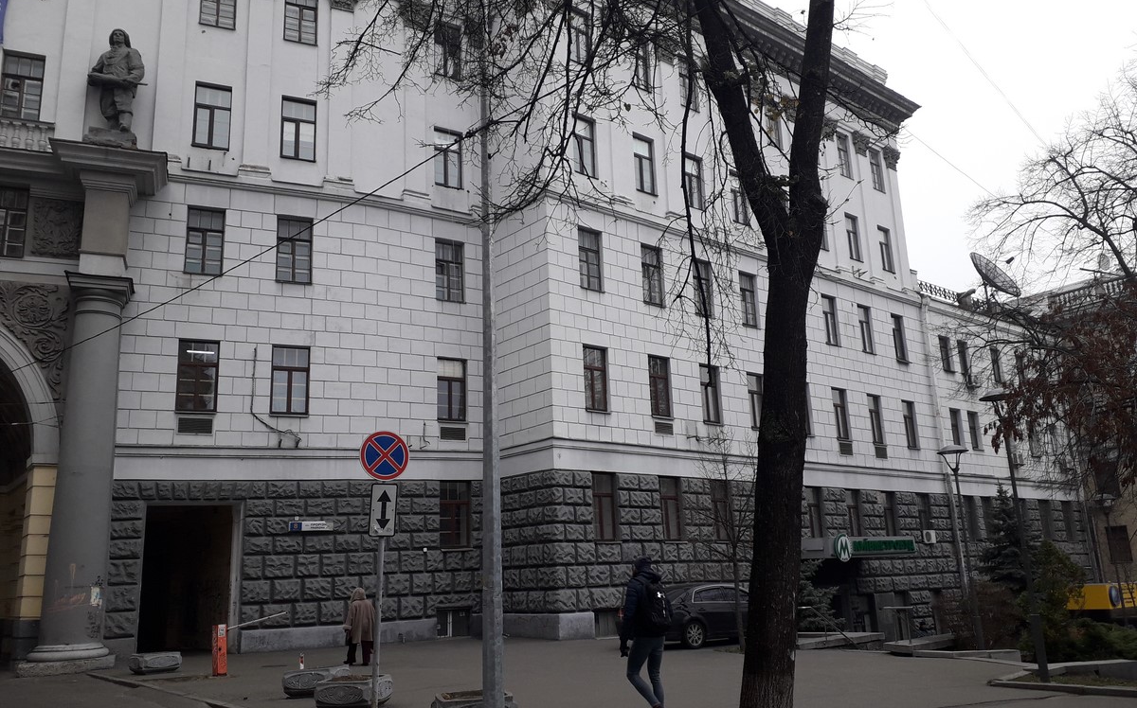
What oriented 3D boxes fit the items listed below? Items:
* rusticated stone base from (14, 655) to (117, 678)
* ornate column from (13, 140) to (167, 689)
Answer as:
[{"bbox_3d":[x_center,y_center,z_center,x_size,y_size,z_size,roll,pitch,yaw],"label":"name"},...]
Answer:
[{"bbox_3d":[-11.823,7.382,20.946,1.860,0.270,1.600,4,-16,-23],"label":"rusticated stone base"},{"bbox_3d":[-12.038,1.108,22.294,2.750,13.090,1.900,4,-16,-23],"label":"ornate column"}]

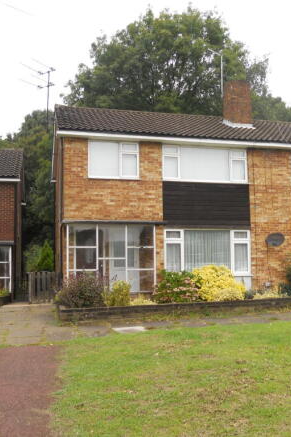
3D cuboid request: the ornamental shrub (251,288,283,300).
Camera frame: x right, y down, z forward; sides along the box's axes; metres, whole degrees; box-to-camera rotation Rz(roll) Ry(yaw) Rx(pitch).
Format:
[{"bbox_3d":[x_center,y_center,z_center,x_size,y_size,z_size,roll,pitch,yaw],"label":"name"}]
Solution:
[{"bbox_3d":[3.295,2.034,12.257,0.900,0.290,0.650,1,-6,-15],"label":"ornamental shrub"}]

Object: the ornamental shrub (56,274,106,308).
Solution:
[{"bbox_3d":[-1.580,1.778,11.045,1.250,0.805,1.000,1,-6,-15],"label":"ornamental shrub"}]

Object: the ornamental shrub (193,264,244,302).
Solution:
[{"bbox_3d":[1.963,1.723,12.143,1.380,0.958,1.100,1,-6,-15],"label":"ornamental shrub"}]

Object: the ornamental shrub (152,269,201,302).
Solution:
[{"bbox_3d":[0.788,1.782,11.826,1.280,0.828,1.050,1,-6,-15],"label":"ornamental shrub"}]

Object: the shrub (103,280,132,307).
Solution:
[{"bbox_3d":[-0.707,1.838,11.114,0.680,0.639,0.620,1,-6,-15],"label":"shrub"}]

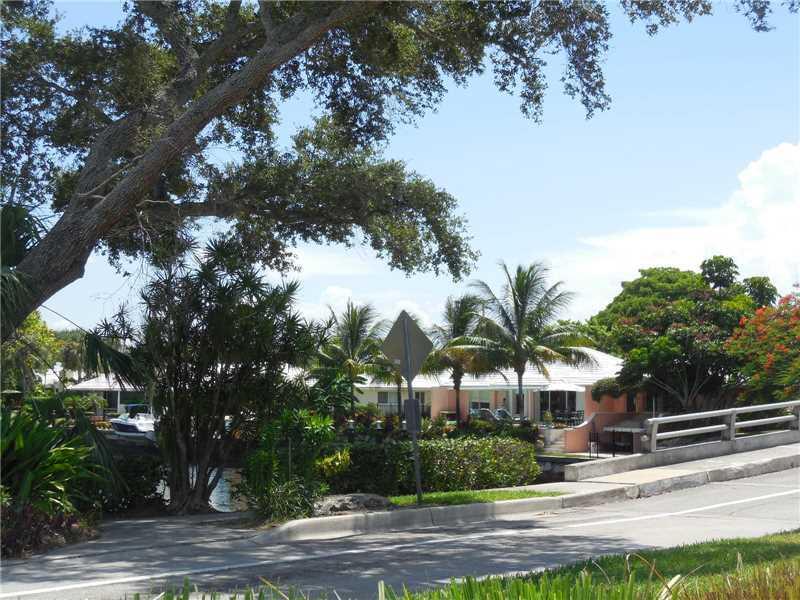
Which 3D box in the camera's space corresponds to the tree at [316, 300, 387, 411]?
[{"bbox_3d":[-2.460,3.030,79.000,3.730,6.010,3.730,0,-3,0],"label":"tree"}]

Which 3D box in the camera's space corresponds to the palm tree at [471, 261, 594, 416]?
[{"bbox_3d":[6.689,1.994,77.000,6.260,7.980,5.950,0,-3,0],"label":"palm tree"}]

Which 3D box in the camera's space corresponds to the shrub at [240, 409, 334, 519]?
[{"bbox_3d":[-1.593,2.315,21.600,1.330,1.560,1.260,0,-3,0],"label":"shrub"}]

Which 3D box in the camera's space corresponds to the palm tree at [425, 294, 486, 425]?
[{"bbox_3d":[2.926,3.108,79.000,3.520,6.780,3.520,0,-3,0],"label":"palm tree"}]

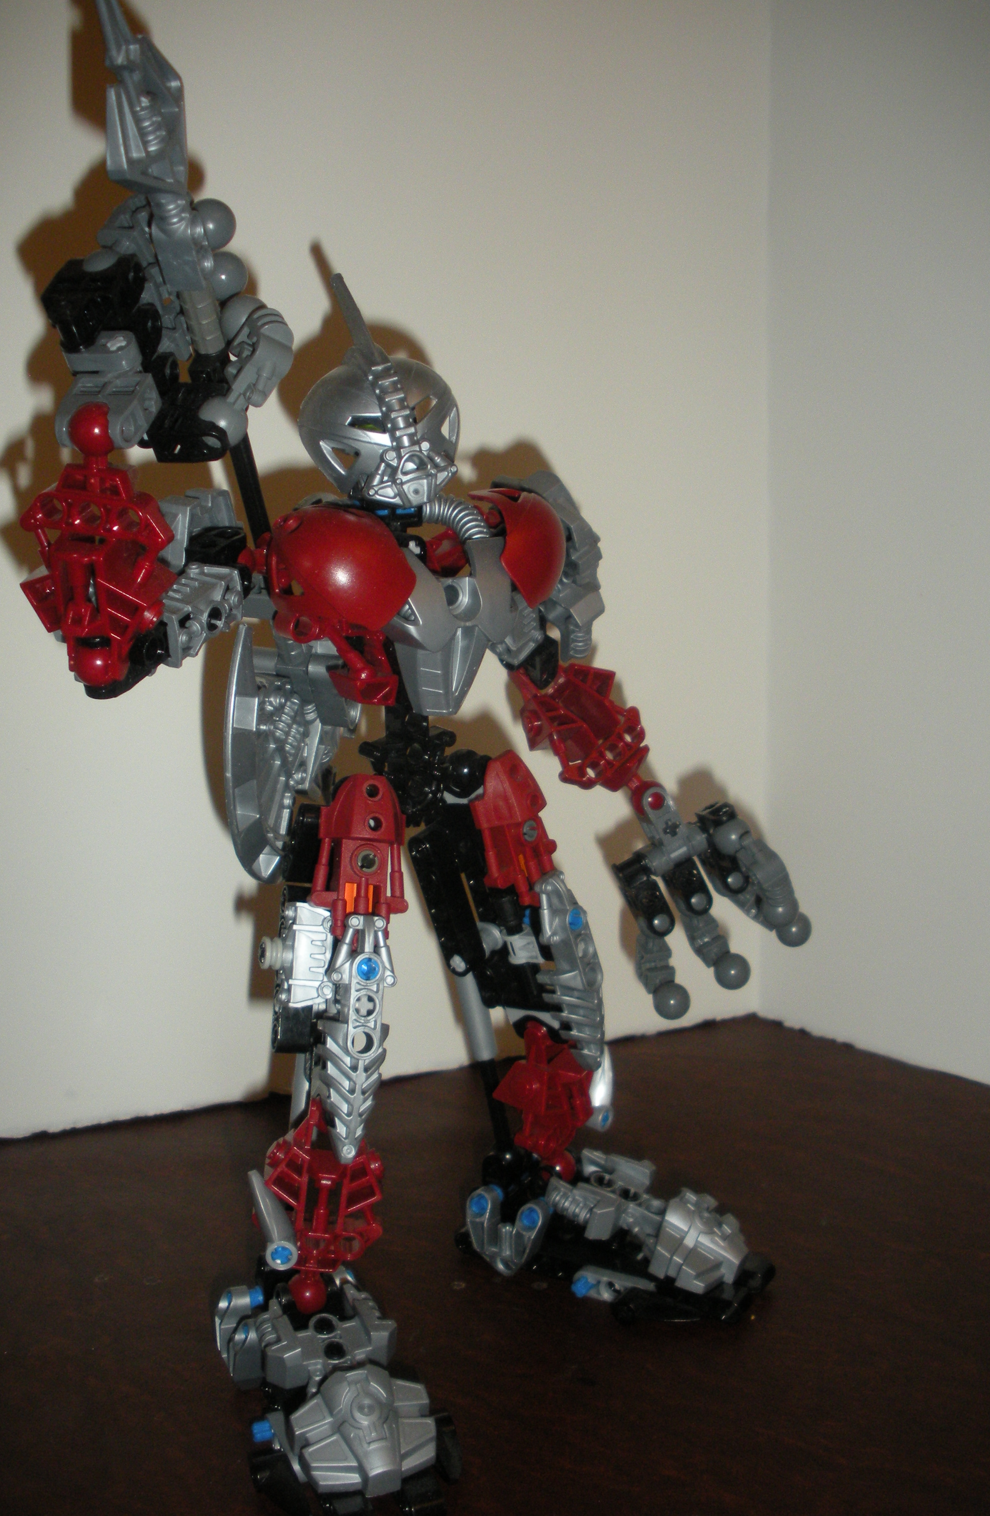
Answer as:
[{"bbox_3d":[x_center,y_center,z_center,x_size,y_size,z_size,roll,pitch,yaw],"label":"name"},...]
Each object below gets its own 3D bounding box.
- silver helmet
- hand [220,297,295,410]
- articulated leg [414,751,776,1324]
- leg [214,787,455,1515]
[{"bbox_3d":[-0.028,-0.085,0.358,0.035,0.055,0.031,-21,15,-21],"label":"silver helmet"},{"bbox_3d":[-0.049,-0.084,0.318,0.013,0.024,0.013,10,6,-16],"label":"hand"},{"bbox_3d":[0.029,0.072,0.418,0.078,0.150,0.050,2,4,27],"label":"articulated leg"},{"bbox_3d":[-0.036,0.078,0.340,0.045,0.149,0.060,-2,4,-28],"label":"leg"}]

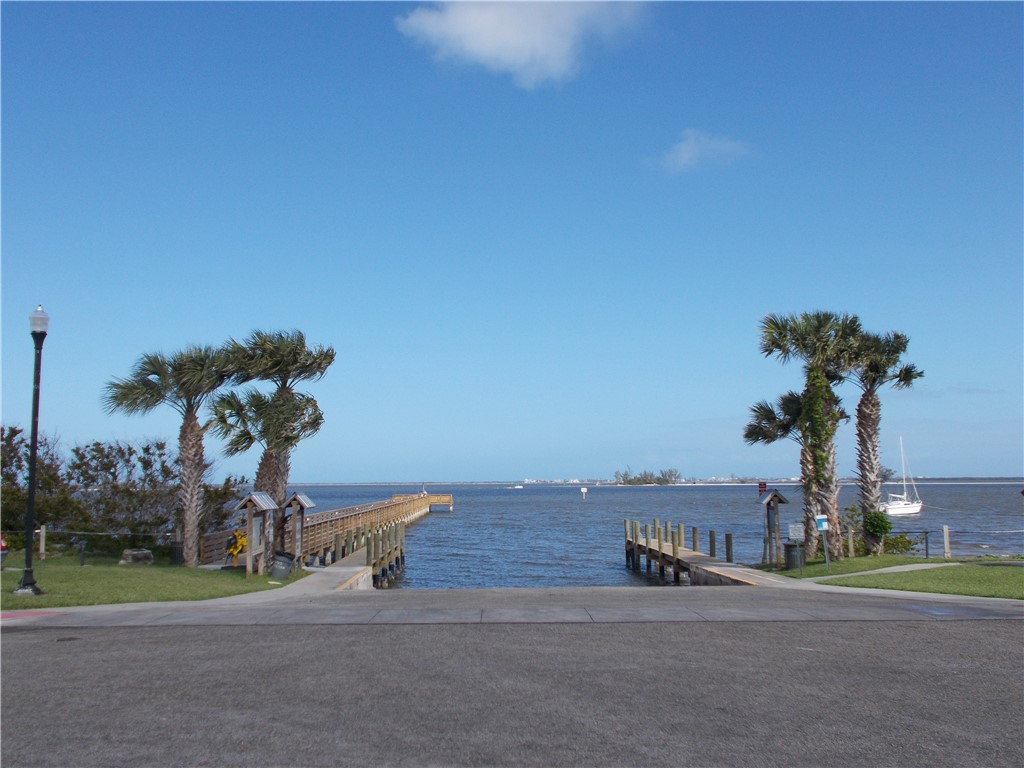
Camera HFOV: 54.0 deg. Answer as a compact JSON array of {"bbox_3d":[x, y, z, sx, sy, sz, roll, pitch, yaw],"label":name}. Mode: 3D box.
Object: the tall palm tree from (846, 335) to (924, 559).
[{"bbox_3d":[13.020,2.036,35.136,2.811,7.817,2.671,0,-6,0],"label":"tall palm tree"}]

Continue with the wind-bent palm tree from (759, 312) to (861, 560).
[{"bbox_3d":[9.742,1.675,32.704,3.340,8.061,3.173,0,-6,0],"label":"wind-bent palm tree"}]

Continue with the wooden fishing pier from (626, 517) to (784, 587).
[{"bbox_3d":[5.961,5.887,34.001,1.900,1.930,18.494,0,-6,-2],"label":"wooden fishing pier"}]

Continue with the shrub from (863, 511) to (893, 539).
[{"bbox_3d":[12.593,4.828,34.560,0.979,0.979,0.881,0,-6,0],"label":"shrub"}]

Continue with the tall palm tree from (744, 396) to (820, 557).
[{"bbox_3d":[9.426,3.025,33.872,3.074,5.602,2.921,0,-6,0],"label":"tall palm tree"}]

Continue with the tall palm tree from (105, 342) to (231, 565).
[{"bbox_3d":[-10.735,2.223,31.121,3.890,6.761,3.695,0,-6,0],"label":"tall palm tree"}]

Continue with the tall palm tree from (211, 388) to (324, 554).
[{"bbox_3d":[-7.154,2.782,29.313,3.277,5.295,3.113,0,-6,0],"label":"tall palm tree"}]

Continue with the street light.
[{"bbox_3d":[-9.800,1.298,20.648,0.500,5.913,0.500,0,-6,0],"label":"street light"}]

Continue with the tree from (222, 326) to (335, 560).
[{"bbox_3d":[-7.140,1.947,30.422,3.471,7.172,3.297,0,-6,0],"label":"tree"}]

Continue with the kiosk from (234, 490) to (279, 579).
[{"bbox_3d":[-6.902,4.067,27.227,0.850,2.229,1.700,0,-6,-2],"label":"kiosk"}]

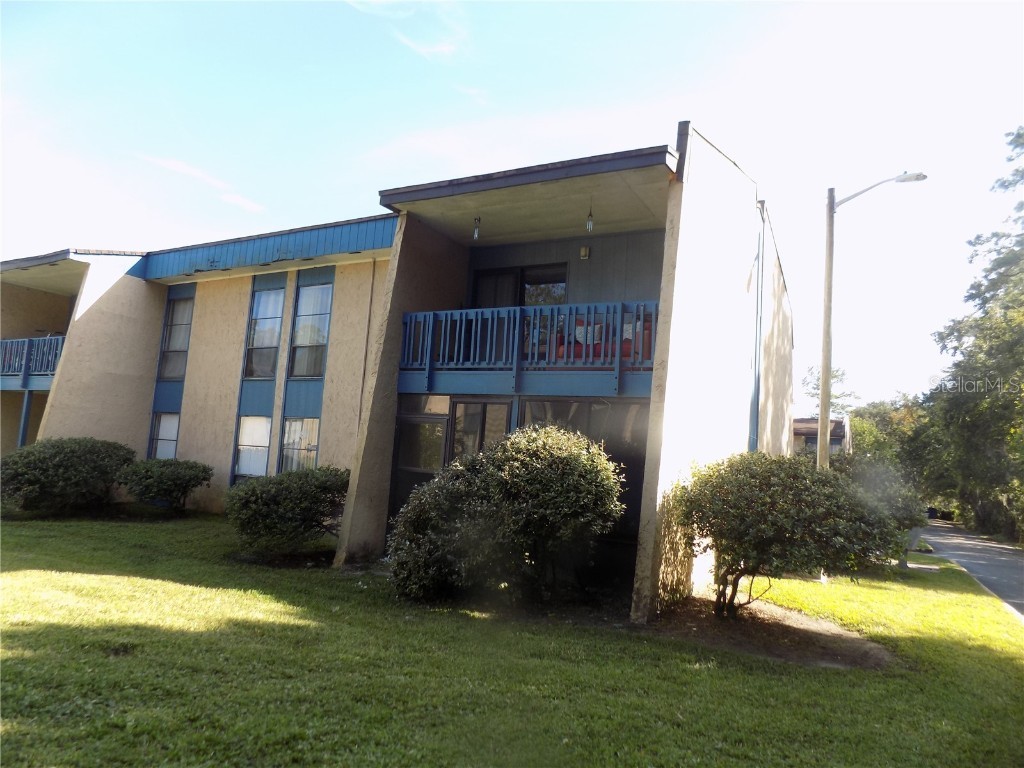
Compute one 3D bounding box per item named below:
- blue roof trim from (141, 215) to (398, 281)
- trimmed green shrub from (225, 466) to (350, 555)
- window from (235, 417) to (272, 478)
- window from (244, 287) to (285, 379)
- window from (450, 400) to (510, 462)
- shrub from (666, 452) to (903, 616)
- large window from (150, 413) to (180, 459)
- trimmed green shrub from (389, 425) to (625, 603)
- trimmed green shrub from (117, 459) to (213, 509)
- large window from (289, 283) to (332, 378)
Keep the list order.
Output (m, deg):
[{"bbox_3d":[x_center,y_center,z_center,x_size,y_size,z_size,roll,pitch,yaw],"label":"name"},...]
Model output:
[{"bbox_3d":[-4.952,-2.690,13.796,7.585,0.640,0.217,0,-7,28],"label":"blue roof trim"},{"bbox_3d":[-3.339,1.916,10.579,1.800,1.180,1.500,0,-7,30],"label":"trimmed green shrub"},{"bbox_3d":[-5.402,1.311,14.243,1.071,1.250,0.120,0,-7,30],"label":"window"},{"bbox_3d":[-5.254,-1.061,14.500,1.042,1.988,0.120,0,-7,30],"label":"window"},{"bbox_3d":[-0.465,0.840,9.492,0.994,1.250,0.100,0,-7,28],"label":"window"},{"bbox_3d":[3.264,1.824,8.150,2.580,1.992,2.300,1,-7,22],"label":"shrub"},{"bbox_3d":[-8.030,1.299,15.771,1.013,1.245,0.120,0,-7,30],"label":"large window"},{"bbox_3d":[-0.065,1.488,8.000,2.775,2.007,1.900,4,-6,0],"label":"trimmed green shrub"},{"bbox_3d":[-7.099,2.058,13.900,1.747,1.063,1.500,7,-7,-26],"label":"trimmed green shrub"},{"bbox_3d":[-4.013,-1.031,13.580,0.965,1.911,0.099,0,-7,28],"label":"large window"}]

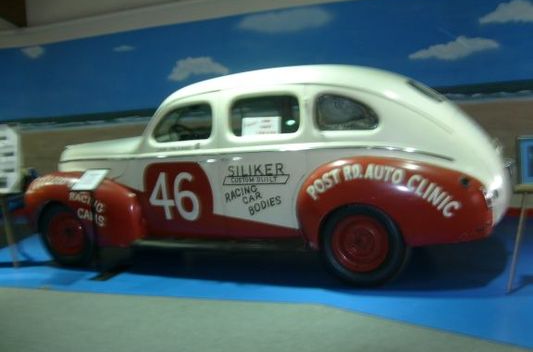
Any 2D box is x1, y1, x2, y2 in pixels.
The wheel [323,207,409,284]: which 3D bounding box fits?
[{"bbox_3d":[0.722,0.502,4.020,0.660,0.660,0.180,-2,0,24],"label":"wheel"}]

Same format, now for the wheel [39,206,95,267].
[{"bbox_3d":[-1.885,0.551,5.190,0.660,0.660,0.180,-2,0,19],"label":"wheel"}]

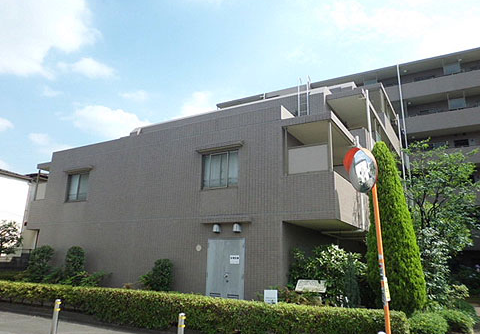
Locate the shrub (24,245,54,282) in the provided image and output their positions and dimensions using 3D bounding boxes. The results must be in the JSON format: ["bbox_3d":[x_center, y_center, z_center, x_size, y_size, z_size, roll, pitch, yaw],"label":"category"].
[{"bbox_3d":[-7.739,3.866,13.859,1.050,1.619,1.000,-7,-17,30],"label":"shrub"}]

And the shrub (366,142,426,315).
[{"bbox_3d":[4.125,1.655,9.674,1.420,4.785,1.420,-7,-17,30],"label":"shrub"}]

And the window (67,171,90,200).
[{"bbox_3d":[-6.976,0.899,15.637,1.420,1.230,0.130,-7,-17,30],"label":"window"}]

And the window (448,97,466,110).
[{"bbox_3d":[16.750,-4.800,27.736,1.070,1.000,0.130,-7,-17,28],"label":"window"}]

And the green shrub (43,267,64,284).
[{"bbox_3d":[-6.795,4.077,13.096,0.820,0.782,0.720,-7,-17,30],"label":"green shrub"}]

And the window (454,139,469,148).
[{"bbox_3d":[16.995,-1.708,27.554,0.900,0.780,0.130,-7,-17,28],"label":"window"}]

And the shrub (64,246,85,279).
[{"bbox_3d":[-6.352,3.990,13.696,0.760,1.900,0.760,-7,-17,30],"label":"shrub"}]

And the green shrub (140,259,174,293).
[{"bbox_3d":[-2.709,3.737,11.511,0.900,1.500,0.750,-7,-17,30],"label":"green shrub"}]

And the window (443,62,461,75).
[{"bbox_3d":[16.825,-7.617,28.488,1.120,1.050,0.130,-7,-17,28],"label":"window"}]

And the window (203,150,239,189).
[{"bbox_3d":[-0.605,0.114,11.371,1.370,1.150,0.120,-7,-17,30],"label":"window"}]

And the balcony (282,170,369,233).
[{"bbox_3d":[3.028,1.315,11.834,1.540,1.360,4.300,-7,-17,30],"label":"balcony"}]

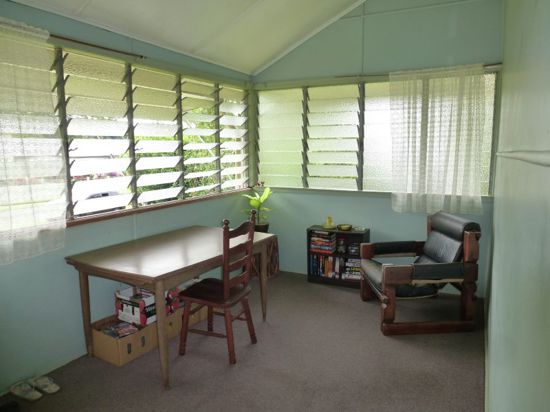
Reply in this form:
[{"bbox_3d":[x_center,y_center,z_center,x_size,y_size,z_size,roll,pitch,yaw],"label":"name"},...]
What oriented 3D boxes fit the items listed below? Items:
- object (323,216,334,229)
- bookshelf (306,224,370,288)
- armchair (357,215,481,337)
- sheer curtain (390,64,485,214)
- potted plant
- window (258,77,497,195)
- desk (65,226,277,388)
[{"bbox_3d":[0.589,0.196,4.195,0.110,0.118,0.110,4,10,27],"label":"object"},{"bbox_3d":[0.678,0.553,4.172,0.603,0.597,0.250,4,10,27],"label":"bookshelf"},{"bbox_3d":[1.208,0.535,3.320,0.745,0.870,0.713,-1,8,-3],"label":"armchair"},{"bbox_3d":[1.523,-0.600,3.641,0.794,1.338,0.088,4,10,27],"label":"sheer curtain"},{"bbox_3d":[-0.185,0.060,4.365,0.265,0.544,0.265,4,10,27],"label":"potted plant"},{"bbox_3d":[0.896,-0.703,4.013,2.448,1.102,0.103,4,10,27],"label":"window"},{"bbox_3d":[-0.716,0.674,2.971,0.871,0.750,1.259,4,10,31],"label":"desk"}]

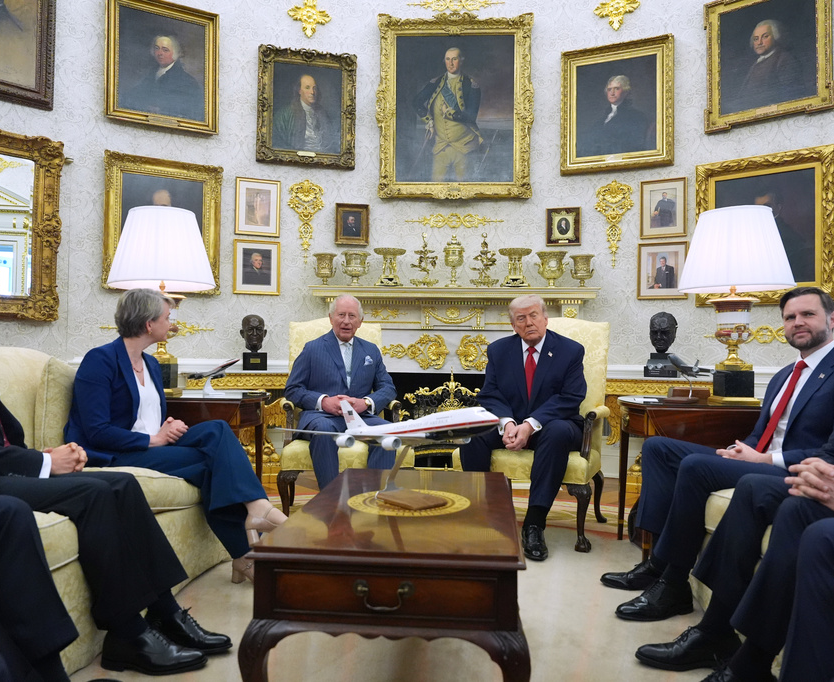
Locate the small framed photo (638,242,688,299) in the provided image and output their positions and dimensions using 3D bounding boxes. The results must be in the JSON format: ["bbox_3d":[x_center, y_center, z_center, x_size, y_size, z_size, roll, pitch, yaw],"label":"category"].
[{"bbox_3d":[1.870,-0.533,5.191,0.366,0.439,0.030,0,-1,29],"label":"small framed photo"}]

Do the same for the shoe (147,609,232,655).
[{"bbox_3d":[-0.752,0.945,2.232,0.300,0.118,0.105,1,-1,2],"label":"shoe"}]

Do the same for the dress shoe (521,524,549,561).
[{"bbox_3d":[0.578,0.970,3.348,0.112,0.120,0.310,1,-1,5],"label":"dress shoe"}]

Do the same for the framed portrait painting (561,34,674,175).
[{"bbox_3d":[1.513,-1.773,5.189,0.830,0.970,0.085,0,-1,24],"label":"framed portrait painting"}]

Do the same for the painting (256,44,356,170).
[{"bbox_3d":[-0.884,-1.885,5.524,0.790,0.936,0.080,1,-1,-15],"label":"painting"}]

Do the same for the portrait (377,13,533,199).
[{"bbox_3d":[0.301,-1.888,5.494,1.250,1.490,0.100,1,-1,4],"label":"portrait"}]

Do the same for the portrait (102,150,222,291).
[{"bbox_3d":[-1.877,-0.862,5.088,0.841,0.987,0.090,1,1,-30],"label":"portrait"}]

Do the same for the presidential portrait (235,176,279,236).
[{"bbox_3d":[-1.266,-1.062,5.440,0.348,0.455,0.030,1,-1,-21],"label":"presidential portrait"}]

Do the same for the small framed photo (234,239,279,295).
[{"bbox_3d":[-1.271,-0.581,5.431,0.360,0.430,0.030,1,-1,-21],"label":"small framed photo"}]

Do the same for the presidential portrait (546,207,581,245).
[{"bbox_3d":[1.184,-0.916,5.500,0.272,0.308,0.045,1,-1,16],"label":"presidential portrait"}]

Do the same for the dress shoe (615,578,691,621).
[{"bbox_3d":[0.888,0.960,2.540,0.315,0.122,0.112,1,-1,-16],"label":"dress shoe"}]

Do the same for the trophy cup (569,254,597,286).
[{"bbox_3d":[1.295,-0.546,5.340,0.198,0.262,0.190,1,-1,5],"label":"trophy cup"}]

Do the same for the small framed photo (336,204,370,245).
[{"bbox_3d":[-0.531,-0.960,5.630,0.273,0.339,0.045,1,-1,-9],"label":"small framed photo"}]

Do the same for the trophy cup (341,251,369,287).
[{"bbox_3d":[-0.476,-0.562,5.330,0.210,0.290,0.200,1,-1,0],"label":"trophy cup"}]

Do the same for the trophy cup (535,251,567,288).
[{"bbox_3d":[1.059,-0.555,5.360,0.265,0.302,0.245,1,-1,5],"label":"trophy cup"}]

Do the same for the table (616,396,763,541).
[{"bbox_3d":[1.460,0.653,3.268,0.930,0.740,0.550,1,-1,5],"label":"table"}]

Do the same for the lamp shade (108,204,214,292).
[{"bbox_3d":[-1.261,-0.456,3.380,0.505,0.375,0.505,1,-1,5],"label":"lamp shade"}]

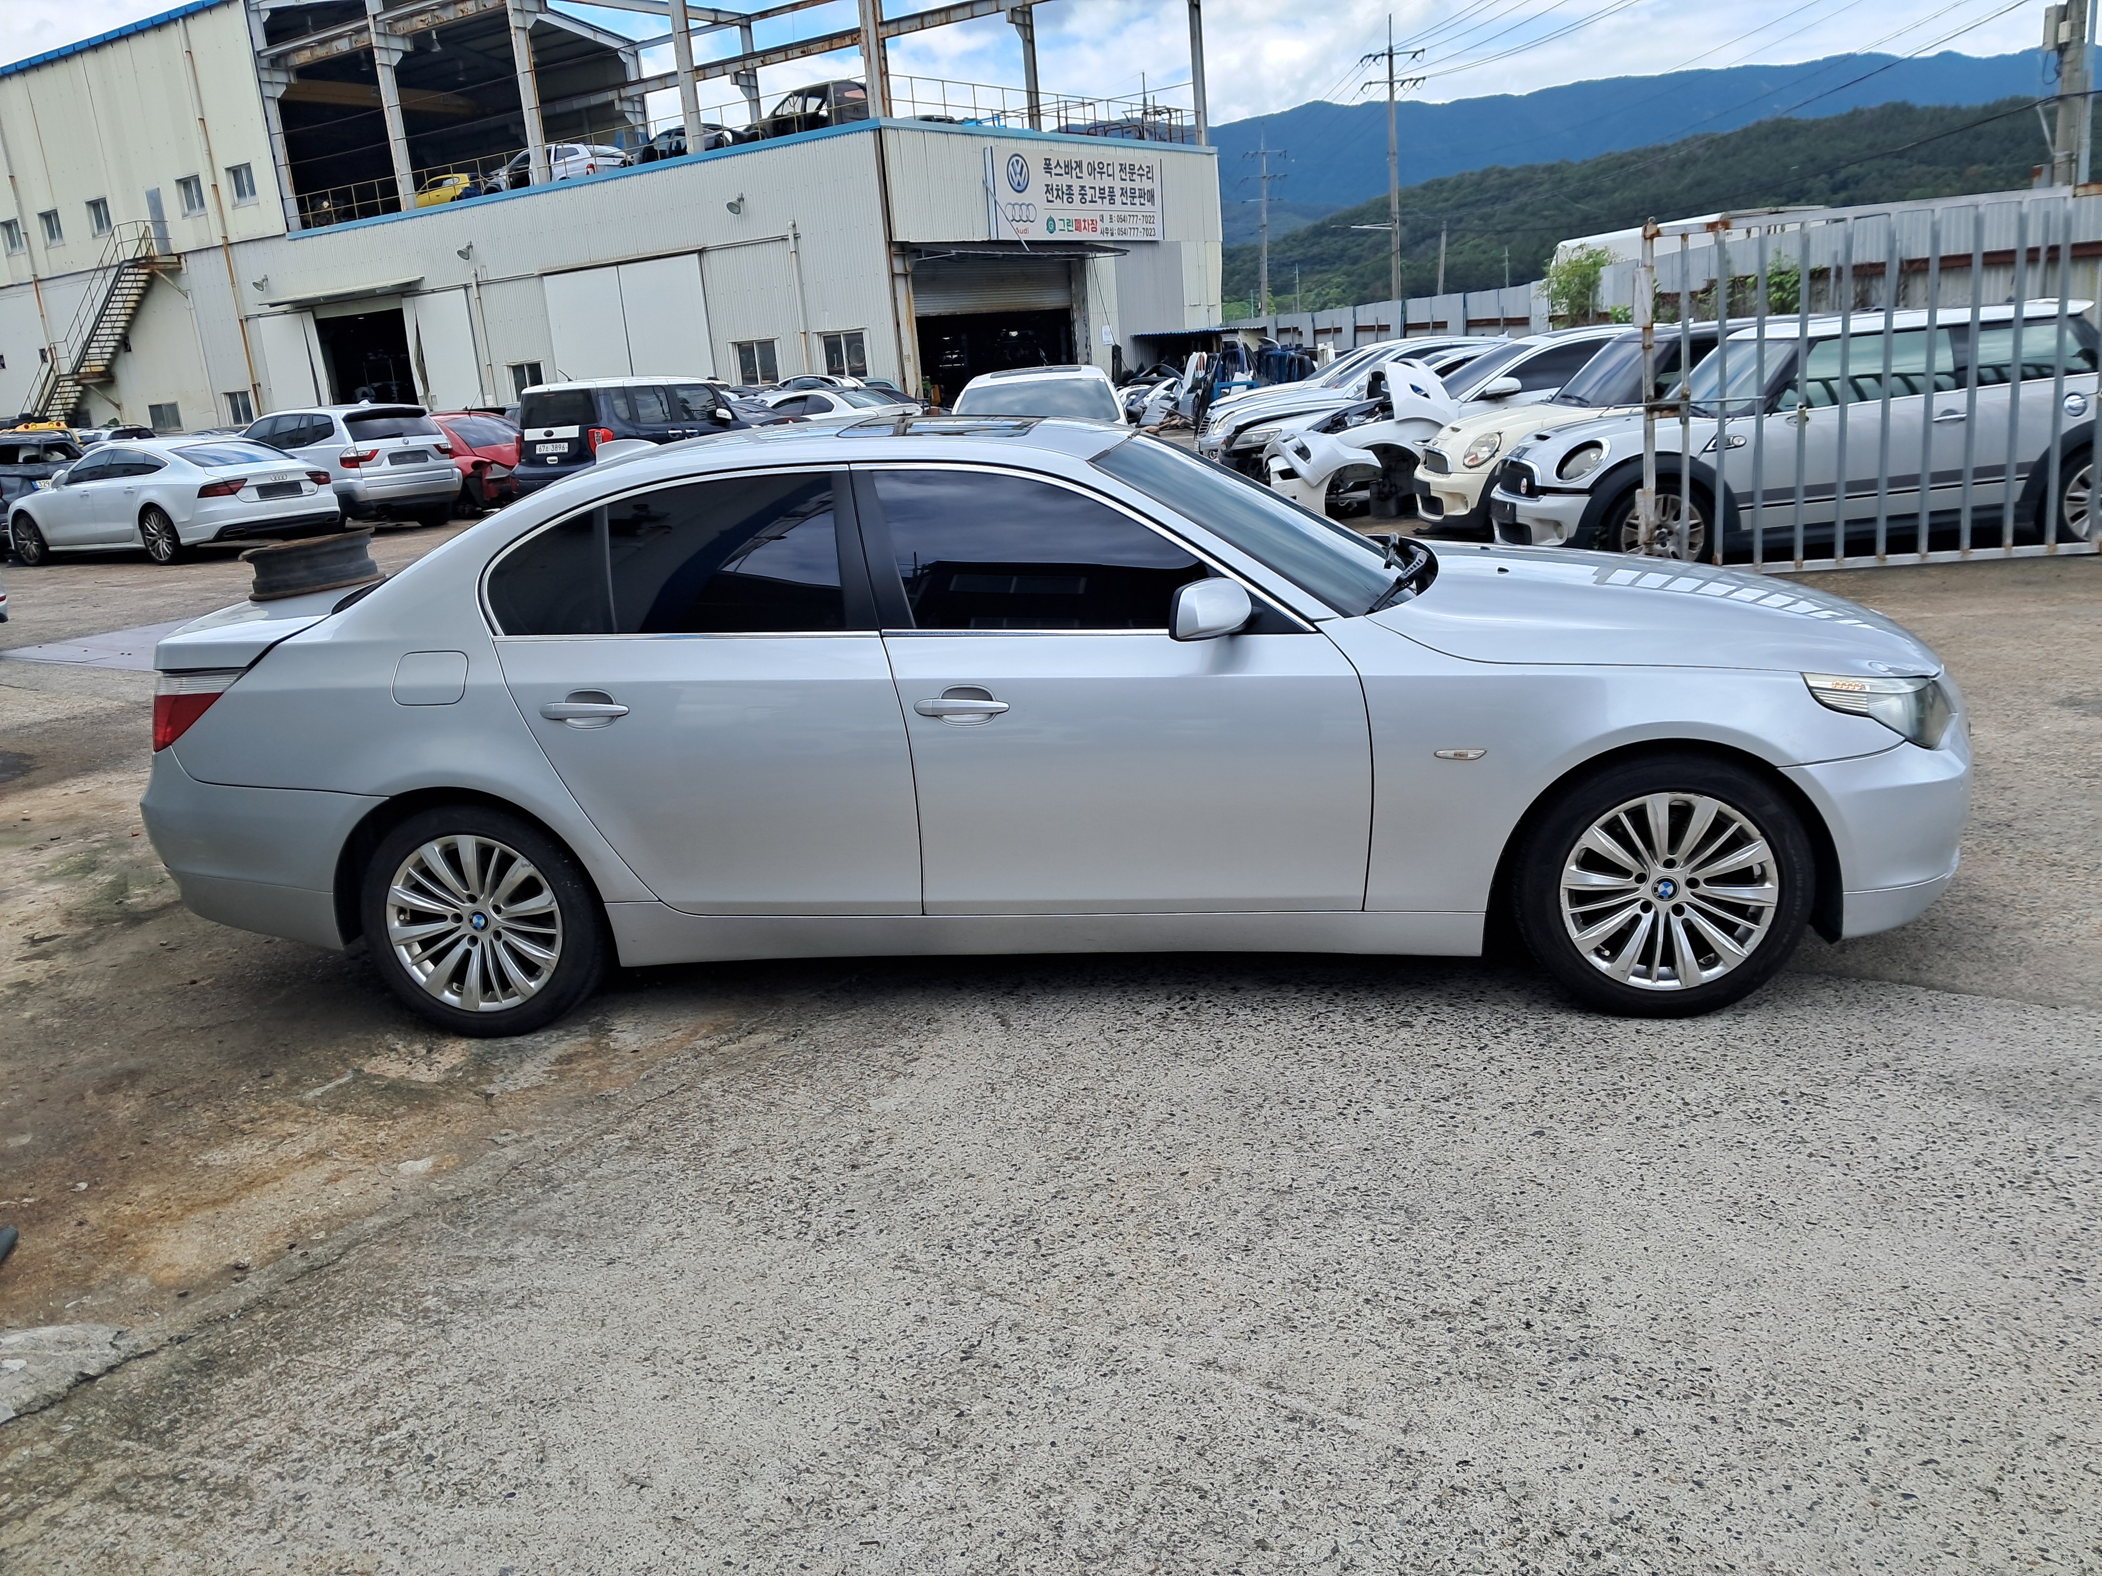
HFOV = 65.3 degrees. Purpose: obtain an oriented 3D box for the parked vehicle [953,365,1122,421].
[{"bbox_3d":[-0.081,-3.012,14.720,1.830,1.460,4.750,-5,15,1],"label":"parked vehicle"}]

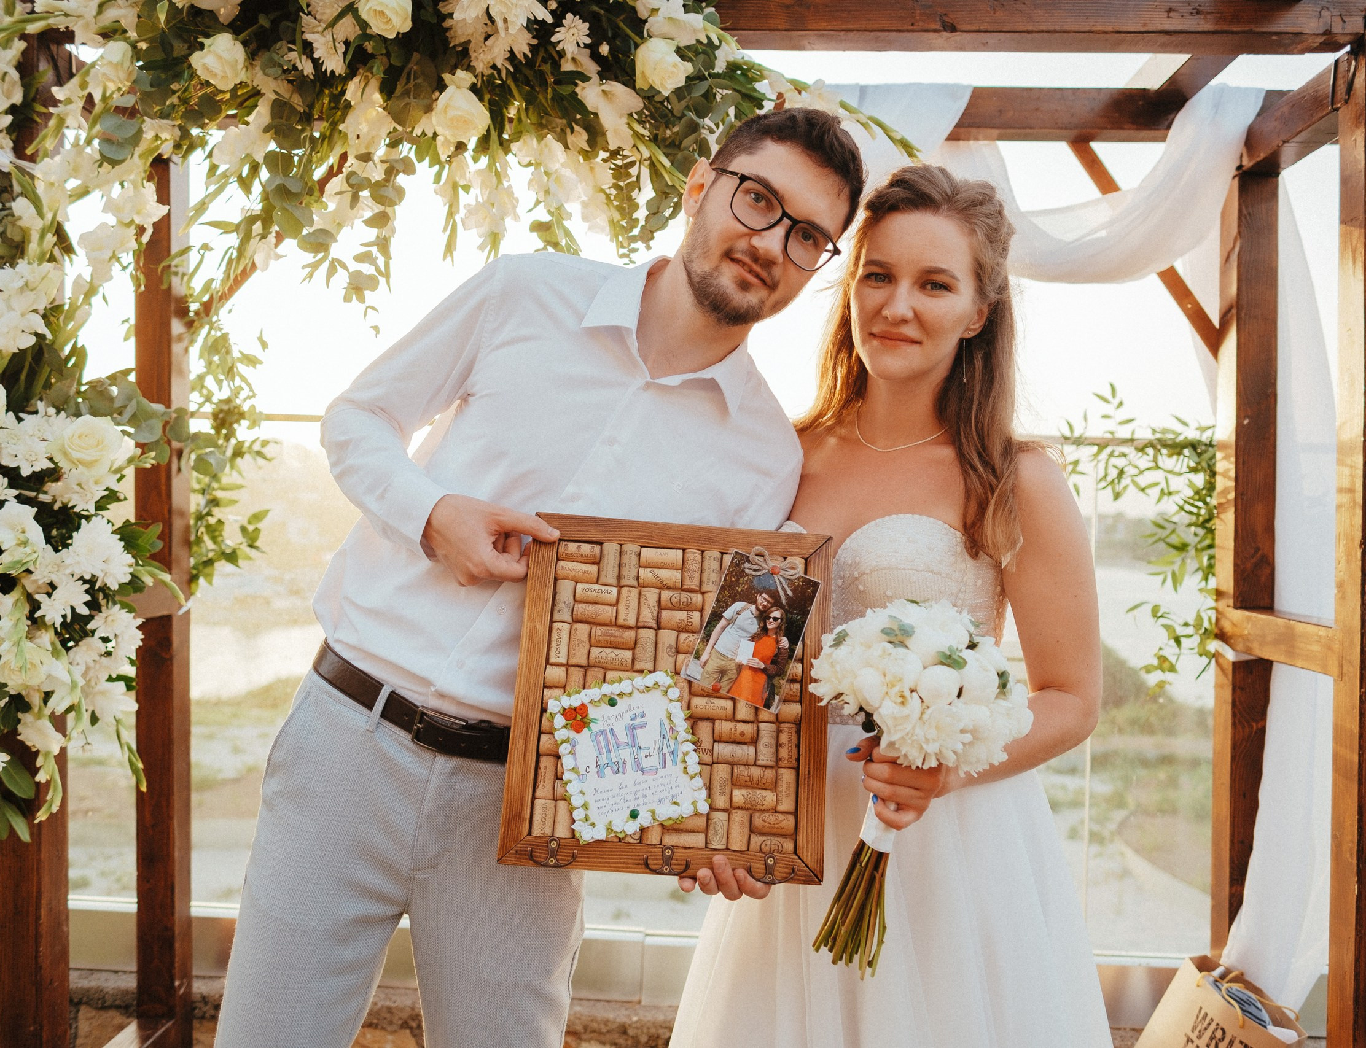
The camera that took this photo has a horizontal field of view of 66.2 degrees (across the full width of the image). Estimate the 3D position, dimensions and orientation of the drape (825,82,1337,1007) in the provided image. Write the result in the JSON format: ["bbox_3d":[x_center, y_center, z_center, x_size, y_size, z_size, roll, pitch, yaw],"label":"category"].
[{"bbox_3d":[0.827,0.054,2.250,1.100,1.990,0.400,0,1,5],"label":"drape"}]

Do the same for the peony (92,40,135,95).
[{"bbox_3d":[-0.847,-0.679,1.560,0.065,0.079,0.065,0,14,-12],"label":"peony"}]

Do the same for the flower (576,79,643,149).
[{"bbox_3d":[-0.107,-0.595,1.520,0.096,0.099,0.080,0,12,-18],"label":"flower"}]

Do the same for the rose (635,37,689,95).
[{"bbox_3d":[-0.031,-0.655,1.500,0.076,0.081,0.075,0,15,-18],"label":"rose"}]

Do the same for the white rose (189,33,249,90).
[{"bbox_3d":[-0.673,-0.670,1.520,0.086,0.080,0.075,0,21,-3],"label":"white rose"}]

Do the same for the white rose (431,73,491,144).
[{"bbox_3d":[-0.310,-0.582,1.470,0.083,0.096,0.080,0,27,-7],"label":"white rose"}]

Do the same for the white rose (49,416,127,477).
[{"bbox_3d":[-0.806,-0.106,1.420,0.104,0.082,0.080,0,-9,-24],"label":"white rose"}]

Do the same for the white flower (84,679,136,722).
[{"bbox_3d":[-0.828,0.256,1.520,0.072,0.061,0.055,0,9,-30],"label":"white flower"}]

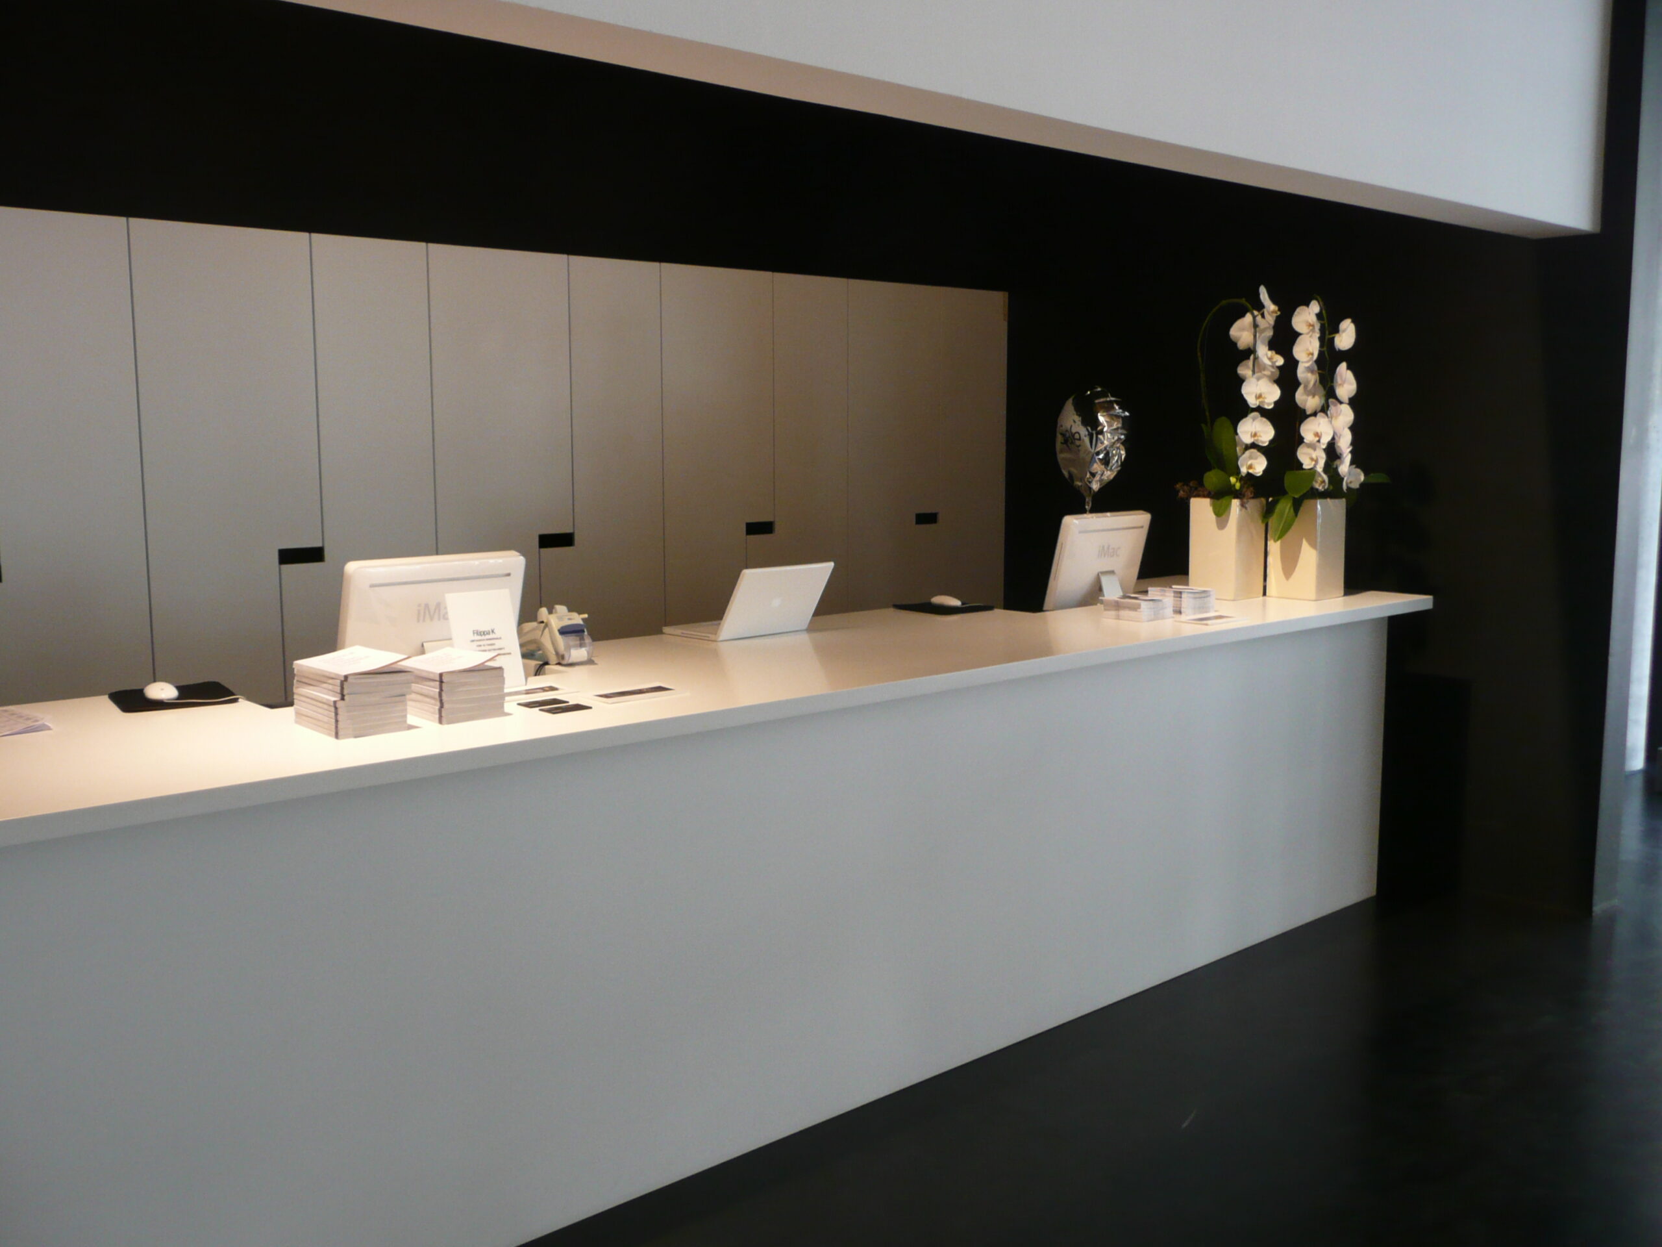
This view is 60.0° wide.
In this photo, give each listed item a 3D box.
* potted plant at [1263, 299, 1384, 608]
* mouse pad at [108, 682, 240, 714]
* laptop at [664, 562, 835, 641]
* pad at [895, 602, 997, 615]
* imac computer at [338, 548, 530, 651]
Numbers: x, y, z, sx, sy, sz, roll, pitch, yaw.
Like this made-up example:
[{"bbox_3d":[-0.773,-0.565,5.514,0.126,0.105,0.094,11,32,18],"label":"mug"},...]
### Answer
[{"bbox_3d":[1.729,-0.610,5.040,0.300,1.035,0.280,-7,9,-40],"label":"potted plant"},{"bbox_3d":[-1.468,0.162,3.222,0.235,0.010,0.260,-5,8,-31],"label":"mouse pad"},{"bbox_3d":[-0.242,-0.071,4.211,0.325,0.207,0.352,-7,10,-43],"label":"laptop"},{"bbox_3d":[0.385,-0.051,4.803,0.235,0.008,0.260,-5,9,-34],"label":"pad"},{"bbox_3d":[-0.930,0.049,3.392,0.426,0.415,0.190,-7,10,-42],"label":"imac computer"}]

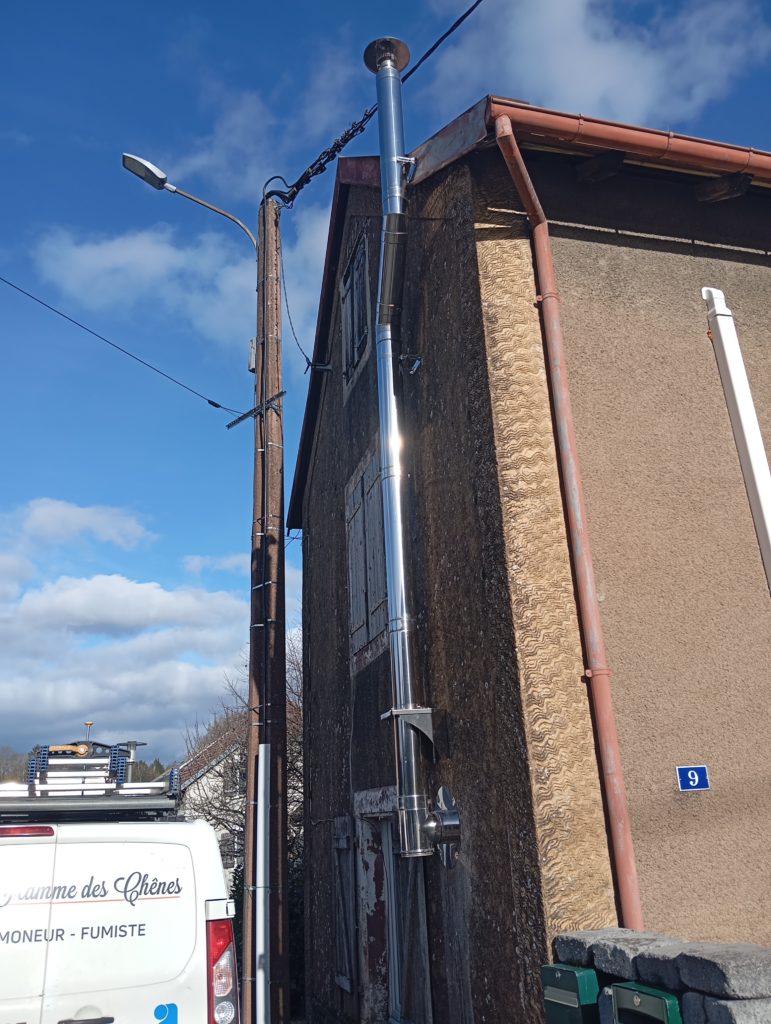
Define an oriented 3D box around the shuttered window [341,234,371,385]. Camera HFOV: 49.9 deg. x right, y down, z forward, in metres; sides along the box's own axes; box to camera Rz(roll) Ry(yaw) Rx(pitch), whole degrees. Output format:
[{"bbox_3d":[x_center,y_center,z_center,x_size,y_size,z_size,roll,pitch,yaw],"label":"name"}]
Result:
[{"bbox_3d":[-0.257,-1.694,7.191,0.100,1.140,0.930,3,-21,-15],"label":"shuttered window"}]

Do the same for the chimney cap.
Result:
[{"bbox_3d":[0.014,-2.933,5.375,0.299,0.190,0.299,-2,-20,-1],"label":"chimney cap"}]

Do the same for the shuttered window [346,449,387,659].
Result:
[{"bbox_3d":[-0.148,0.341,6.353,0.100,1.400,1.030,3,-21,-15],"label":"shuttered window"}]

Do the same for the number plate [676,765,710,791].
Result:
[{"bbox_3d":[1.343,1.161,3.618,0.150,0.100,0.010,3,-21,-15],"label":"number plate"}]

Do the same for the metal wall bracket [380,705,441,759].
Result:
[{"bbox_3d":[0.144,1.211,4.535,0.280,0.260,0.250,3,-21,-15],"label":"metal wall bracket"}]

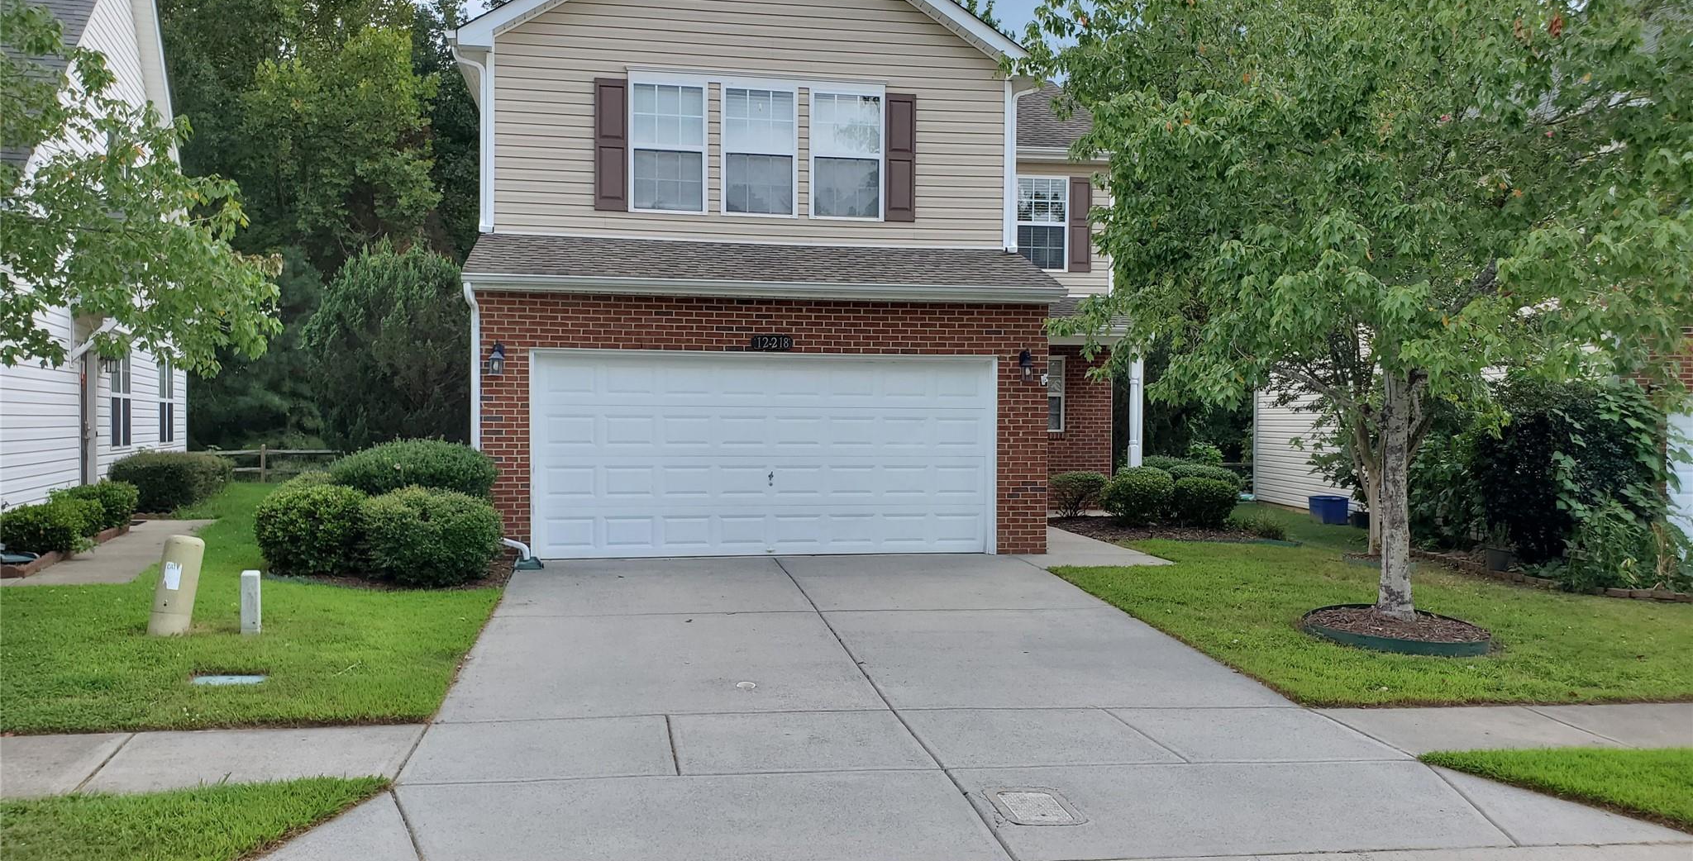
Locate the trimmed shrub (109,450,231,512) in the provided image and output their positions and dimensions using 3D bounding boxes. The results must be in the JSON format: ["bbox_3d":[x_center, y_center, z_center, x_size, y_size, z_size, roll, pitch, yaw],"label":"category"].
[{"bbox_3d":[-9.527,0.676,17.908,1.600,0.820,2.000,0,1,-20],"label":"trimmed shrub"}]

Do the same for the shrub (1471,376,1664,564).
[{"bbox_3d":[8.112,0.421,14.305,2.080,2.020,1.750,0,1,-10],"label":"shrub"}]

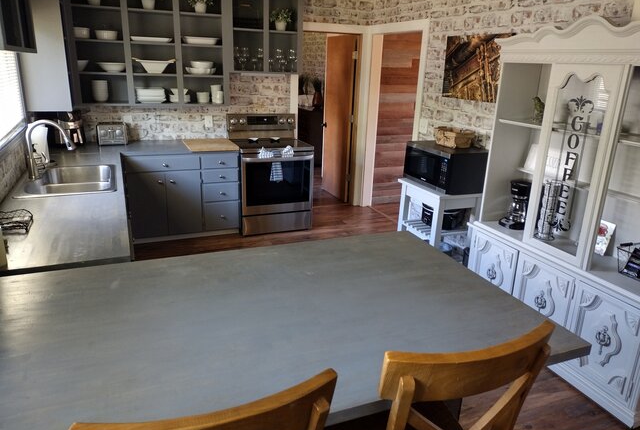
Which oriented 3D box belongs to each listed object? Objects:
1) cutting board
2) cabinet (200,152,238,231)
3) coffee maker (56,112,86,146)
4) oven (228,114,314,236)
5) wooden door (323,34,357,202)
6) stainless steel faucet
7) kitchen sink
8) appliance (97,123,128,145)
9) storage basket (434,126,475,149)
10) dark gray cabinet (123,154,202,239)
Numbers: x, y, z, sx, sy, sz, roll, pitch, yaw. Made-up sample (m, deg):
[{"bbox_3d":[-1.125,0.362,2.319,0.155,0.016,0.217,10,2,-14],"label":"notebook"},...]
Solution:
[{"bbox_3d":[-1.094,-0.687,4.969,0.446,0.025,0.564,-5,19,-21],"label":"cutting board"},{"bbox_3d":[-1.065,-0.280,5.147,0.361,0.832,0.584,-5,19,-21],"label":"cabinet"},{"bbox_3d":[-2.313,-0.793,4.635,0.188,0.307,0.218,-11,21,-35],"label":"coffee maker"},{"bbox_3d":[-0.525,-0.439,5.270,0.749,1.163,0.693,-5,19,-21],"label":"oven"},{"bbox_3d":[0.235,-1.207,6.365,0.044,2.000,0.752,-6,19,-24],"label":"wooden door"},{"bbox_3d":[-1.859,-0.457,3.455,0.297,0.406,0.074,-5,19,-21],"label":"stainless steel faucet"},{"bbox_3d":[-1.739,-0.161,3.518,0.559,0.188,0.837,-5,19,-21],"label":"kitchen sink"},{"bbox_3d":[-1.983,-0.775,4.790,0.272,0.198,0.218,-6,19,-24],"label":"appliance"},{"bbox_3d":[1.101,-0.629,4.076,0.208,0.129,0.277,-5,19,-21],"label":"storage basket"},{"bbox_3d":[-1.565,-0.238,4.953,0.693,0.842,0.584,-5,19,-21],"label":"dark gray cabinet"}]

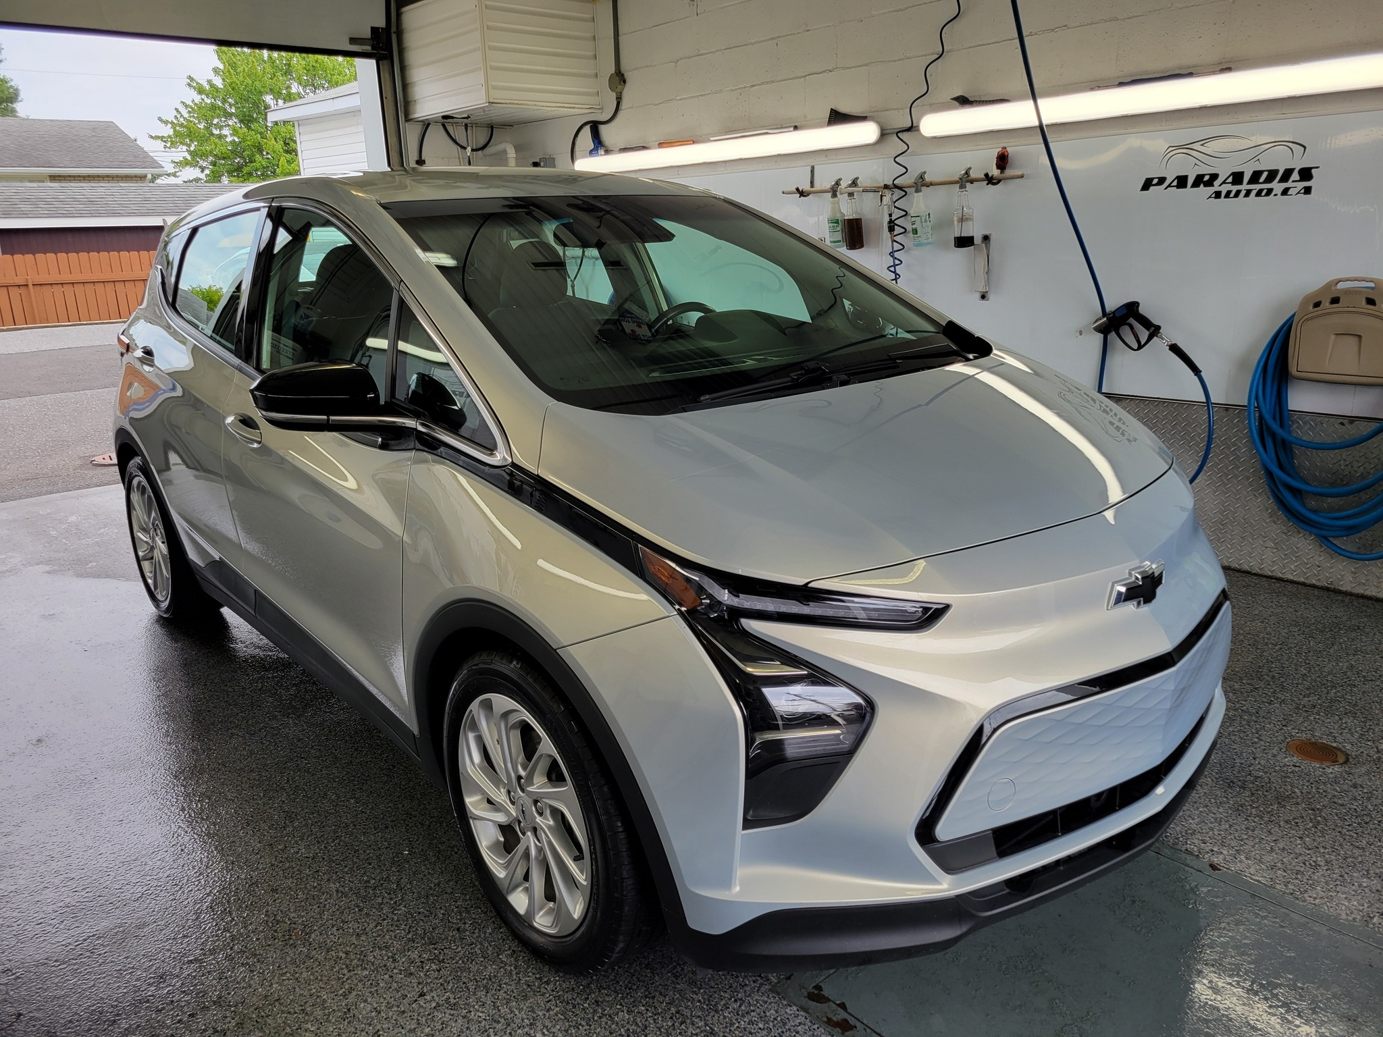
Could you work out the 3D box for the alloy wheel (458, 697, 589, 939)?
[{"bbox_3d":[-0.261,0.540,2.007,0.170,0.468,0.468,-13,19,-38],"label":"alloy wheel"}]

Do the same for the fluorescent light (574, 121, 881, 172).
[{"bbox_3d":[0.061,-2.013,5.675,0.095,0.095,2.534,-13,19,-37],"label":"fluorescent light"}]

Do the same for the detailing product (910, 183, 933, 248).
[{"bbox_3d":[1.051,-1.408,4.733,0.100,0.310,0.095,-26,27,-34],"label":"detailing product"}]

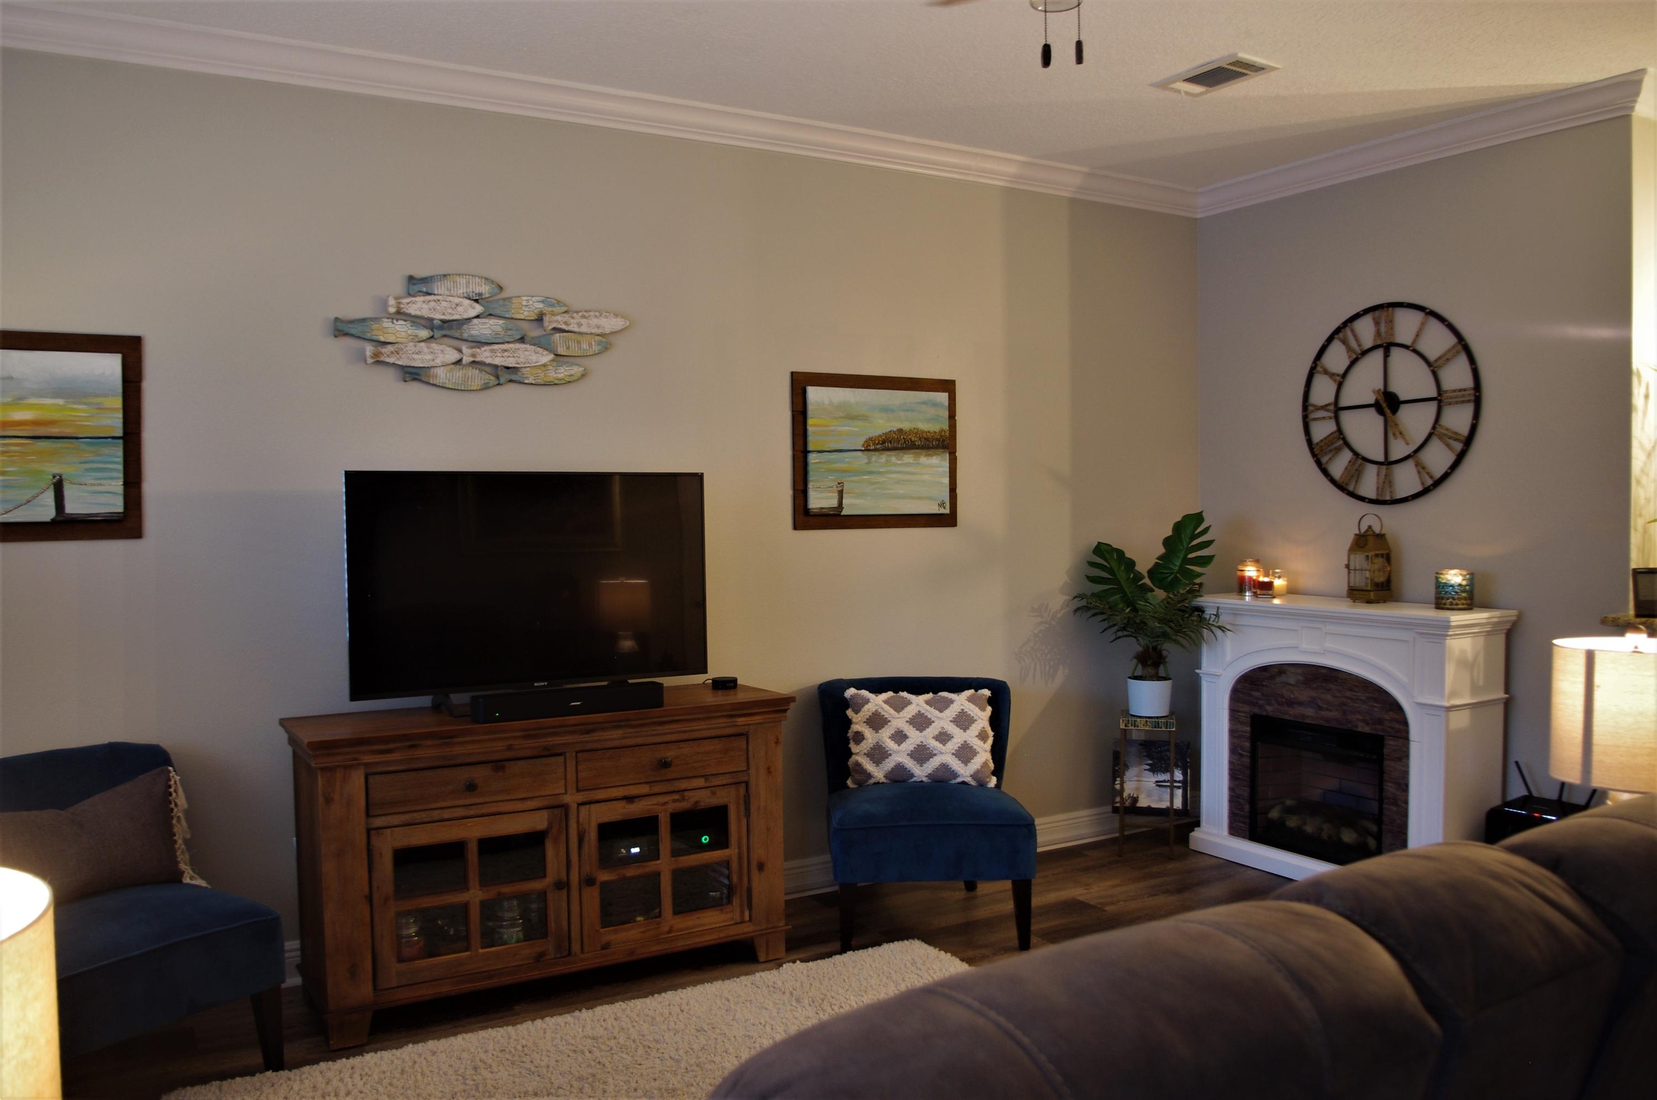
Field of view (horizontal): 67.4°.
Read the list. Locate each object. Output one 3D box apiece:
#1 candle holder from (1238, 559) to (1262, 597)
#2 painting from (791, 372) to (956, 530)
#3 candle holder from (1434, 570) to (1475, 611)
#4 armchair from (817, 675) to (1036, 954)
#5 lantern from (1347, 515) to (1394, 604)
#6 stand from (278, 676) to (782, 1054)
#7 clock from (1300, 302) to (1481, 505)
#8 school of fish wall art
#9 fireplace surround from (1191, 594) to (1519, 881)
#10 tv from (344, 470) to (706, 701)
[{"bbox_3d":[1.677,0.111,4.939,0.088,0.145,0.088,-2,2,-30],"label":"candle holder"},{"bbox_3d":[0.180,-0.359,4.581,0.715,0.558,0.045,-2,2,-30],"label":"painting"},{"bbox_3d":[2.147,0.140,4.254,0.127,0.132,0.127,-2,2,-30],"label":"candle holder"},{"bbox_3d":[0.313,0.866,4.198,0.660,0.800,0.660,0,2,-3],"label":"armchair"},{"bbox_3d":[1.984,0.031,4.550,0.155,0.325,0.155,-2,2,-30],"label":"lantern"},{"bbox_3d":[-0.826,0.882,3.690,1.400,0.820,0.430,-2,2,-30],"label":"stand"},{"bbox_3d":[2.070,-0.541,4.617,0.050,0.757,0.750,-2,2,-30],"label":"clock"},{"bbox_3d":[-1.055,-0.670,3.859,0.910,0.335,0.045,-2,2,-30],"label":"school of fish wall art"},{"bbox_3d":[1.897,0.718,4.630,0.390,1.050,1.170,-2,2,-30],"label":"fireplace surround"},{"bbox_3d":[-0.873,0.086,3.701,1.085,0.640,0.070,-2,2,-30],"label":"tv"}]

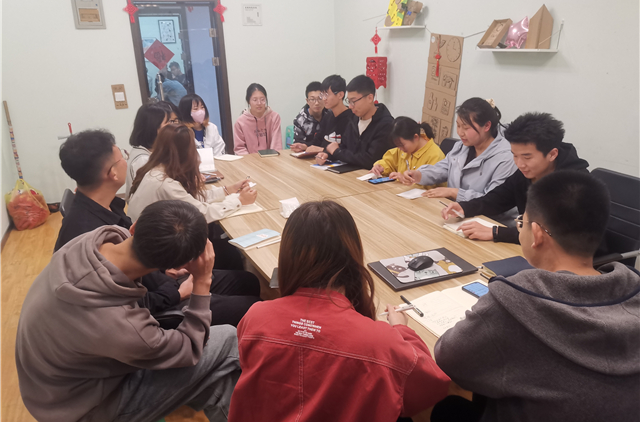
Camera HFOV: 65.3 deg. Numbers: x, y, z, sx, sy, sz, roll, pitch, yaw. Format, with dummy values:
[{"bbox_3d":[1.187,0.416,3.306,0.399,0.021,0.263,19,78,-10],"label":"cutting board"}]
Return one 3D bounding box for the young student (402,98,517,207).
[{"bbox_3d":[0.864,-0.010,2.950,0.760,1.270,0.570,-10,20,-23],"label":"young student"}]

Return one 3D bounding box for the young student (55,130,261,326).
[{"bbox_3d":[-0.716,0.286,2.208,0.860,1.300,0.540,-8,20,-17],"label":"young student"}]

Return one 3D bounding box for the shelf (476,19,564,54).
[{"bbox_3d":[1.330,-1.183,3.395,0.156,0.194,0.586,-10,21,-23],"label":"shelf"}]

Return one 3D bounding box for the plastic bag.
[{"bbox_3d":[-2.775,-0.067,4.736,0.326,0.439,0.296,-15,23,-33],"label":"plastic bag"}]

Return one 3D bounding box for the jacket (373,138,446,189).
[{"bbox_3d":[0.631,-0.242,3.355,0.479,0.510,0.469,-14,23,-32],"label":"jacket"}]

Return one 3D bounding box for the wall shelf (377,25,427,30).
[{"bbox_3d":[0.738,-1.678,4.572,0.156,0.024,0.571,-10,21,-23],"label":"wall shelf"}]

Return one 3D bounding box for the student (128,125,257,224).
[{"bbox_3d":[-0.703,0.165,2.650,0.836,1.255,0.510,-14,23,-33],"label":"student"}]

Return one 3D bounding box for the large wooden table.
[{"bbox_3d":[0.036,0.306,2.921,1.200,0.750,2.970,-10,20,-23],"label":"large wooden table"}]

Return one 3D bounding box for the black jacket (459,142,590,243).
[{"bbox_3d":[0.997,-0.018,2.410,0.580,0.620,0.540,-10,20,-23],"label":"black jacket"}]

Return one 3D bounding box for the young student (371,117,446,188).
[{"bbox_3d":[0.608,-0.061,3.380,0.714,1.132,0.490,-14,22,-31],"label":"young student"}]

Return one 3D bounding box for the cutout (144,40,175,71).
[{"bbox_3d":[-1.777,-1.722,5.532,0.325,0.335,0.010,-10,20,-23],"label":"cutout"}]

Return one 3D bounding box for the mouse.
[{"bbox_3d":[0.387,0.193,1.918,0.105,0.038,0.066,-12,21,-26],"label":"mouse"}]

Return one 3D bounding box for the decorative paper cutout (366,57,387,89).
[{"bbox_3d":[0.547,-1.331,4.883,0.143,0.306,0.143,14,24,38],"label":"decorative paper cutout"}]

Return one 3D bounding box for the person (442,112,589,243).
[{"bbox_3d":[1.030,0.173,2.406,0.830,1.300,0.580,-11,22,-23],"label":"person"}]

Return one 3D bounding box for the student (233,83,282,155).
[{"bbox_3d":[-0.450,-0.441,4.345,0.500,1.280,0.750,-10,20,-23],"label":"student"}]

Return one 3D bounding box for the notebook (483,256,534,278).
[{"bbox_3d":[0.743,0.238,1.889,0.178,0.026,0.224,-5,19,-9],"label":"notebook"}]

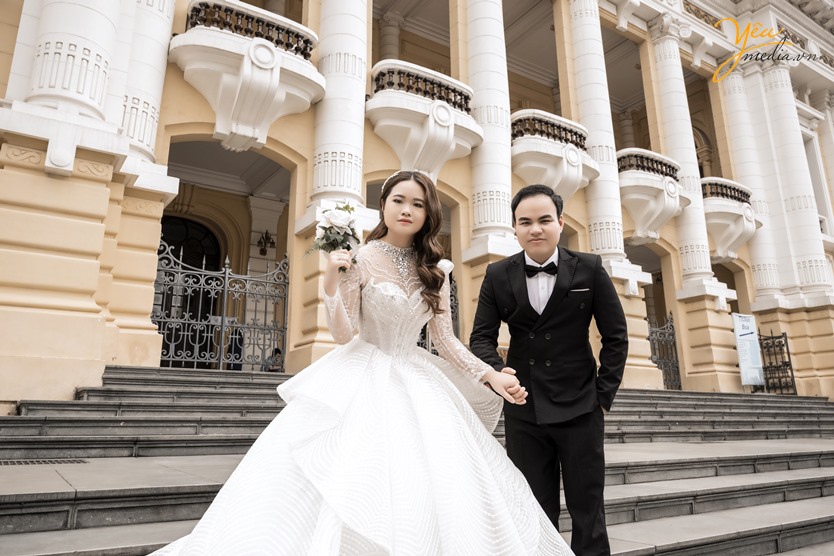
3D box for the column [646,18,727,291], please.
[{"bbox_3d":[7.601,-3.673,15.857,1.173,8.763,1.035,8,-17,-29],"label":"column"}]

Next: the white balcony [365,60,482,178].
[{"bbox_3d":[0.227,-2.929,11.038,2.588,2.208,1.000,8,-17,-29],"label":"white balcony"}]

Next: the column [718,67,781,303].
[{"bbox_3d":[10.638,-3.226,17.577,1.173,8.763,1.035,8,-17,-29],"label":"column"}]

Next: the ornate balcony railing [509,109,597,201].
[{"bbox_3d":[3.205,-2.491,12.724,2.588,2.208,1.000,8,-17,-29],"label":"ornate balcony railing"}]

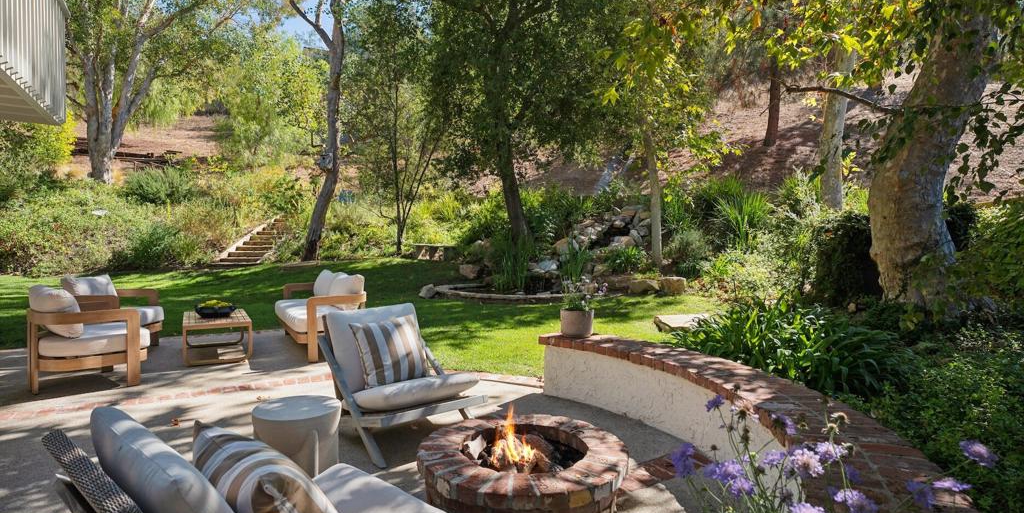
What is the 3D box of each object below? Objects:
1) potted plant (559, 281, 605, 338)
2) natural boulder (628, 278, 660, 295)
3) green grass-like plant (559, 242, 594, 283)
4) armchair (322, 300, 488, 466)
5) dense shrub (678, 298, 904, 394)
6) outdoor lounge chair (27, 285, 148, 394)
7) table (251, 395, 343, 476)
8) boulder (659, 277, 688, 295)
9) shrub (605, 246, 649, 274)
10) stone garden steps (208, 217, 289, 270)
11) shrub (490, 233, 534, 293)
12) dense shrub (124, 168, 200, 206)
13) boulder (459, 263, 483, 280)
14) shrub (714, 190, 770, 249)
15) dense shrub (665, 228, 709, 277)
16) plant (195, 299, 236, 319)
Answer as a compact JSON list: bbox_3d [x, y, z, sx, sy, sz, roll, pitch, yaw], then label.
[{"bbox_3d":[0.576,0.421,4.248,0.370,0.460,0.360,0,1,0],"label":"potted plant"},{"bbox_3d":[2.821,0.654,10.900,0.640,0.330,0.480,0,1,0],"label":"natural boulder"},{"bbox_3d":[1.461,0.170,11.600,0.730,1.000,0.650,0,1,0],"label":"green grass-like plant"},{"bbox_3d":[-0.712,0.716,3.209,0.740,0.770,0.850,-1,1,-44],"label":"armchair"},{"bbox_3d":[2.540,0.718,4.709,1.800,0.730,1.300,0,1,18],"label":"dense shrub"},{"bbox_3d":[-3.750,0.691,4.515,0.800,0.860,0.840,1,1,44],"label":"outdoor lounge chair"},{"bbox_3d":[-0.935,0.887,2.261,0.385,0.450,0.385,0,1,0],"label":"table"},{"bbox_3d":[3.470,0.645,11.000,0.560,0.380,0.460,0,1,0],"label":"boulder"},{"bbox_3d":[2.436,0.063,10.800,0.950,0.600,0.850,0,1,0],"label":"shrub"},{"bbox_3d":[-7.715,-0.361,15.400,1.250,1.500,2.700,0,1,19],"label":"stone garden steps"},{"bbox_3d":[0.010,0.121,10.300,0.850,1.170,0.750,0,1,0],"label":"shrub"},{"bbox_3d":[-12.014,-2.393,17.500,2.200,1.300,1.800,0,1,-34],"label":"dense shrub"},{"bbox_3d":[-1.062,0.391,13.100,0.570,0.390,0.480,0,1,0],"label":"boulder"},{"bbox_3d":[5.177,-0.809,11.500,1.150,1.280,1.050,0,1,24],"label":"shrub"},{"bbox_3d":[4.158,-0.095,12.200,1.050,1.150,0.950,0,1,0],"label":"dense shrub"},{"bbox_3d":[-3.388,0.593,5.871,0.460,0.190,0.460,0,1,0],"label":"plant"}]

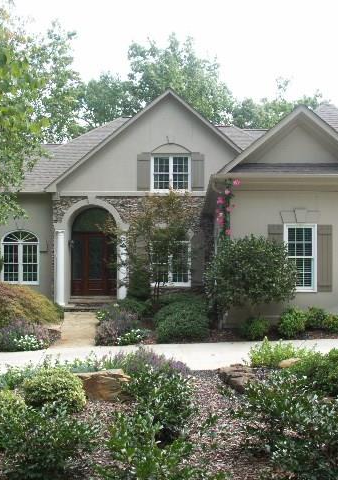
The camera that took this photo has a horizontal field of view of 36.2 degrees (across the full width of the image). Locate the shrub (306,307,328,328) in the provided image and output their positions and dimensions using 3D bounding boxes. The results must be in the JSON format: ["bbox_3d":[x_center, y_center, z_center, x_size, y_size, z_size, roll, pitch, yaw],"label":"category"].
[{"bbox_3d":[4.188,2.215,14.700,0.660,0.680,0.640,0,-1,-4],"label":"shrub"}]

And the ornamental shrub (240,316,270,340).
[{"bbox_3d":[2.272,2.250,13.600,0.750,0.540,0.700,0,0,0],"label":"ornamental shrub"}]

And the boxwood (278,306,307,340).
[{"bbox_3d":[3.364,2.233,14.100,0.820,0.840,0.800,0,-1,-4],"label":"boxwood"}]

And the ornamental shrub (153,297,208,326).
[{"bbox_3d":[0.304,2.025,13.700,1.450,0.950,1.350,0,0,0],"label":"ornamental shrub"}]

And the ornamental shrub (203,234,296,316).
[{"bbox_3d":[2.295,0.987,14.400,2.500,2.280,2.100,0,-1,-4],"label":"ornamental shrub"}]

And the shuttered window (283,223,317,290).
[{"bbox_3d":[3.943,0.554,15.500,1.010,2.050,0.150,0,-1,-4],"label":"shuttered window"}]

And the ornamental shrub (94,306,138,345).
[{"bbox_3d":[-1.303,2.120,13.100,1.100,0.800,1.050,0,0,0],"label":"ornamental shrub"}]

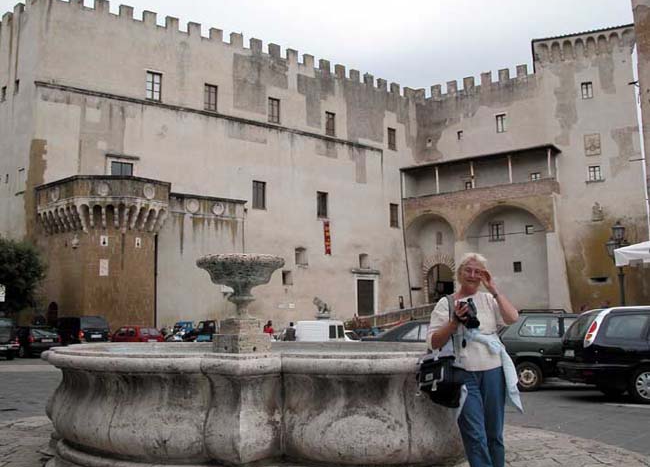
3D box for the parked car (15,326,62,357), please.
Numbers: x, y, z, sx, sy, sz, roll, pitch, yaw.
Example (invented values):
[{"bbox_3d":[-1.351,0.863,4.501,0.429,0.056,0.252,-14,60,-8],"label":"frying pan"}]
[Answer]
[{"bbox_3d":[-14.256,5.269,31.366,1.640,1.400,3.950,6,-10,-36],"label":"parked car"}]

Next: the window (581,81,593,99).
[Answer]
[{"bbox_3d":[20.026,-10.854,48.675,0.761,1.284,0.200,-4,-9,26],"label":"window"}]

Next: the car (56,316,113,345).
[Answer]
[{"bbox_3d":[-13.489,5.601,35.500,1.720,1.870,4.400,6,-11,-38],"label":"car"}]

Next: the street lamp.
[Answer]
[{"bbox_3d":[9.899,2.018,21.142,0.800,4.896,0.750,-3,-9,20],"label":"street lamp"}]

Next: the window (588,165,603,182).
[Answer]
[{"bbox_3d":[21.279,-4.692,50.112,1.008,1.320,0.200,-4,-9,24],"label":"window"}]

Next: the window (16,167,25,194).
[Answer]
[{"bbox_3d":[-19.200,-3.328,40.267,1.272,1.688,0.200,-8,-11,41],"label":"window"}]

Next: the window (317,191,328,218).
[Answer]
[{"bbox_3d":[-0.180,-2.160,48.797,1.020,2.064,0.200,6,-10,-36],"label":"window"}]

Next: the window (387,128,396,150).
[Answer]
[{"bbox_3d":[5.695,-8.014,54.413,0.895,1.921,0.200,6,-10,-35],"label":"window"}]

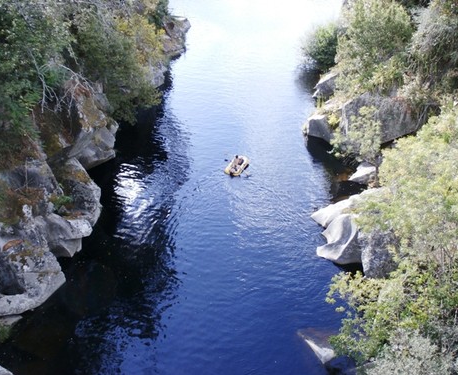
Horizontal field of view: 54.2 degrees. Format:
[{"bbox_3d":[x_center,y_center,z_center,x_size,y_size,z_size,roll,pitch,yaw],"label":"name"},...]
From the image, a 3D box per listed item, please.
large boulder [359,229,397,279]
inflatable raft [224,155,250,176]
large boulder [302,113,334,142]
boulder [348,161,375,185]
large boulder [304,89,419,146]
[{"bbox_3d":[7.670,3.416,23.126,1.800,2.200,1.500,6,36,8],"label":"large boulder"},{"bbox_3d":[0.600,-1.522,32.000,1.080,0.420,2.120,14,38,18],"label":"inflatable raft"},{"bbox_3d":[6.852,-4.623,34.475,2.100,1.750,1.800,0,36,0],"label":"large boulder"},{"bbox_3d":[9.000,-1.025,30.502,1.750,1.150,1.400,0,36,0],"label":"boulder"},{"bbox_3d":[9.925,-5.438,34.576,8.400,3.200,4.200,0,36,0],"label":"large boulder"}]

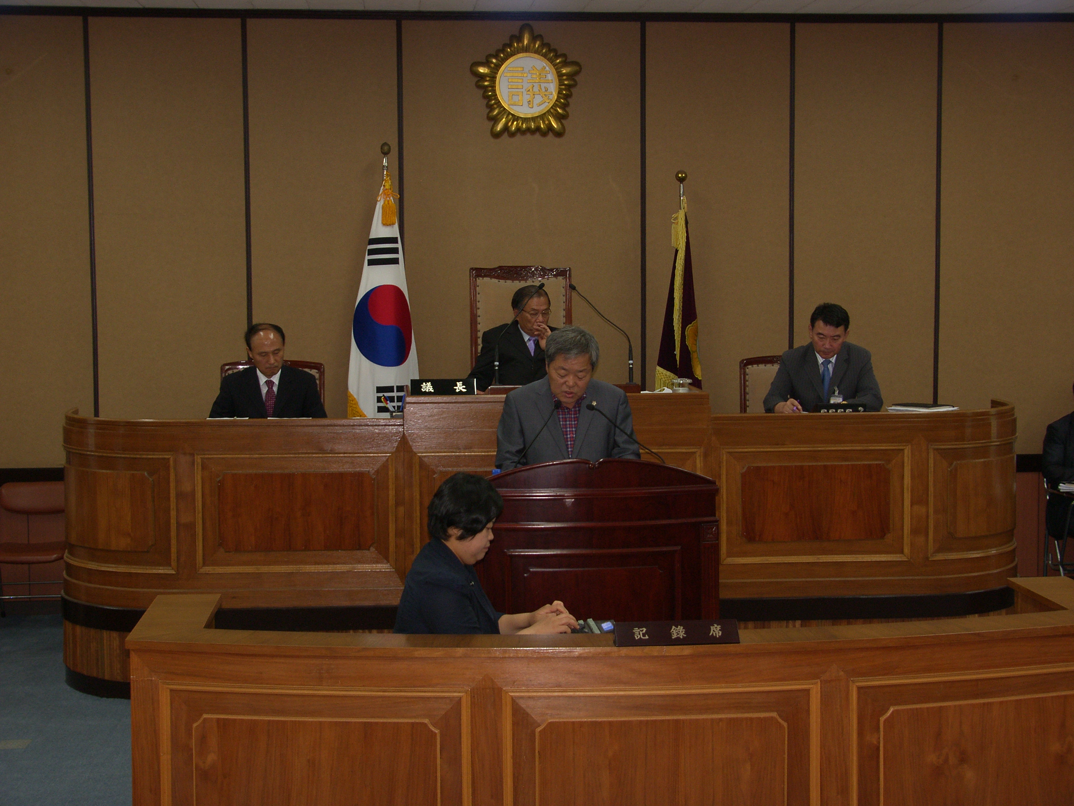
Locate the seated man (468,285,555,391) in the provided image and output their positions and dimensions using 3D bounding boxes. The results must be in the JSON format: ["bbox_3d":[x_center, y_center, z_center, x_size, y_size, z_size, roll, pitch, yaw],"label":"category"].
[{"bbox_3d":[-0.051,0.102,8.335,0.540,1.260,0.750,-1,5,-5],"label":"seated man"}]

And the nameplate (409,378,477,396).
[{"bbox_3d":[-0.391,-0.065,7.739,0.285,0.071,0.070,-1,5,-5],"label":"nameplate"}]

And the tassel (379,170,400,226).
[{"bbox_3d":[-0.708,-0.971,8.900,0.105,0.265,0.070,-1,5,-5],"label":"tassel"}]

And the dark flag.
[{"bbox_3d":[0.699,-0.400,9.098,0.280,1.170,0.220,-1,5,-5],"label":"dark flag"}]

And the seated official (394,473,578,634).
[{"bbox_3d":[-0.117,0.807,5.031,0.600,1.225,0.460,0,5,9],"label":"seated official"}]

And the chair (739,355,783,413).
[{"bbox_3d":[1.192,0.311,8.653,0.580,1.060,0.620,-1,5,-5],"label":"chair"}]

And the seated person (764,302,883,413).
[{"bbox_3d":[1.288,0.209,8.444,0.530,1.295,0.750,-1,5,-5],"label":"seated person"}]

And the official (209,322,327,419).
[{"bbox_3d":[-1.184,0.280,8.198,0.520,1.220,0.750,-1,5,-5],"label":"official"}]

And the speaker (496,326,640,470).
[{"bbox_3d":[0.109,0.524,6.262,0.520,1.590,0.420,-1,5,-5],"label":"speaker"}]

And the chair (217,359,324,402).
[{"bbox_3d":[-1.191,0.353,8.405,0.580,1.040,0.620,-1,5,-5],"label":"chair"}]

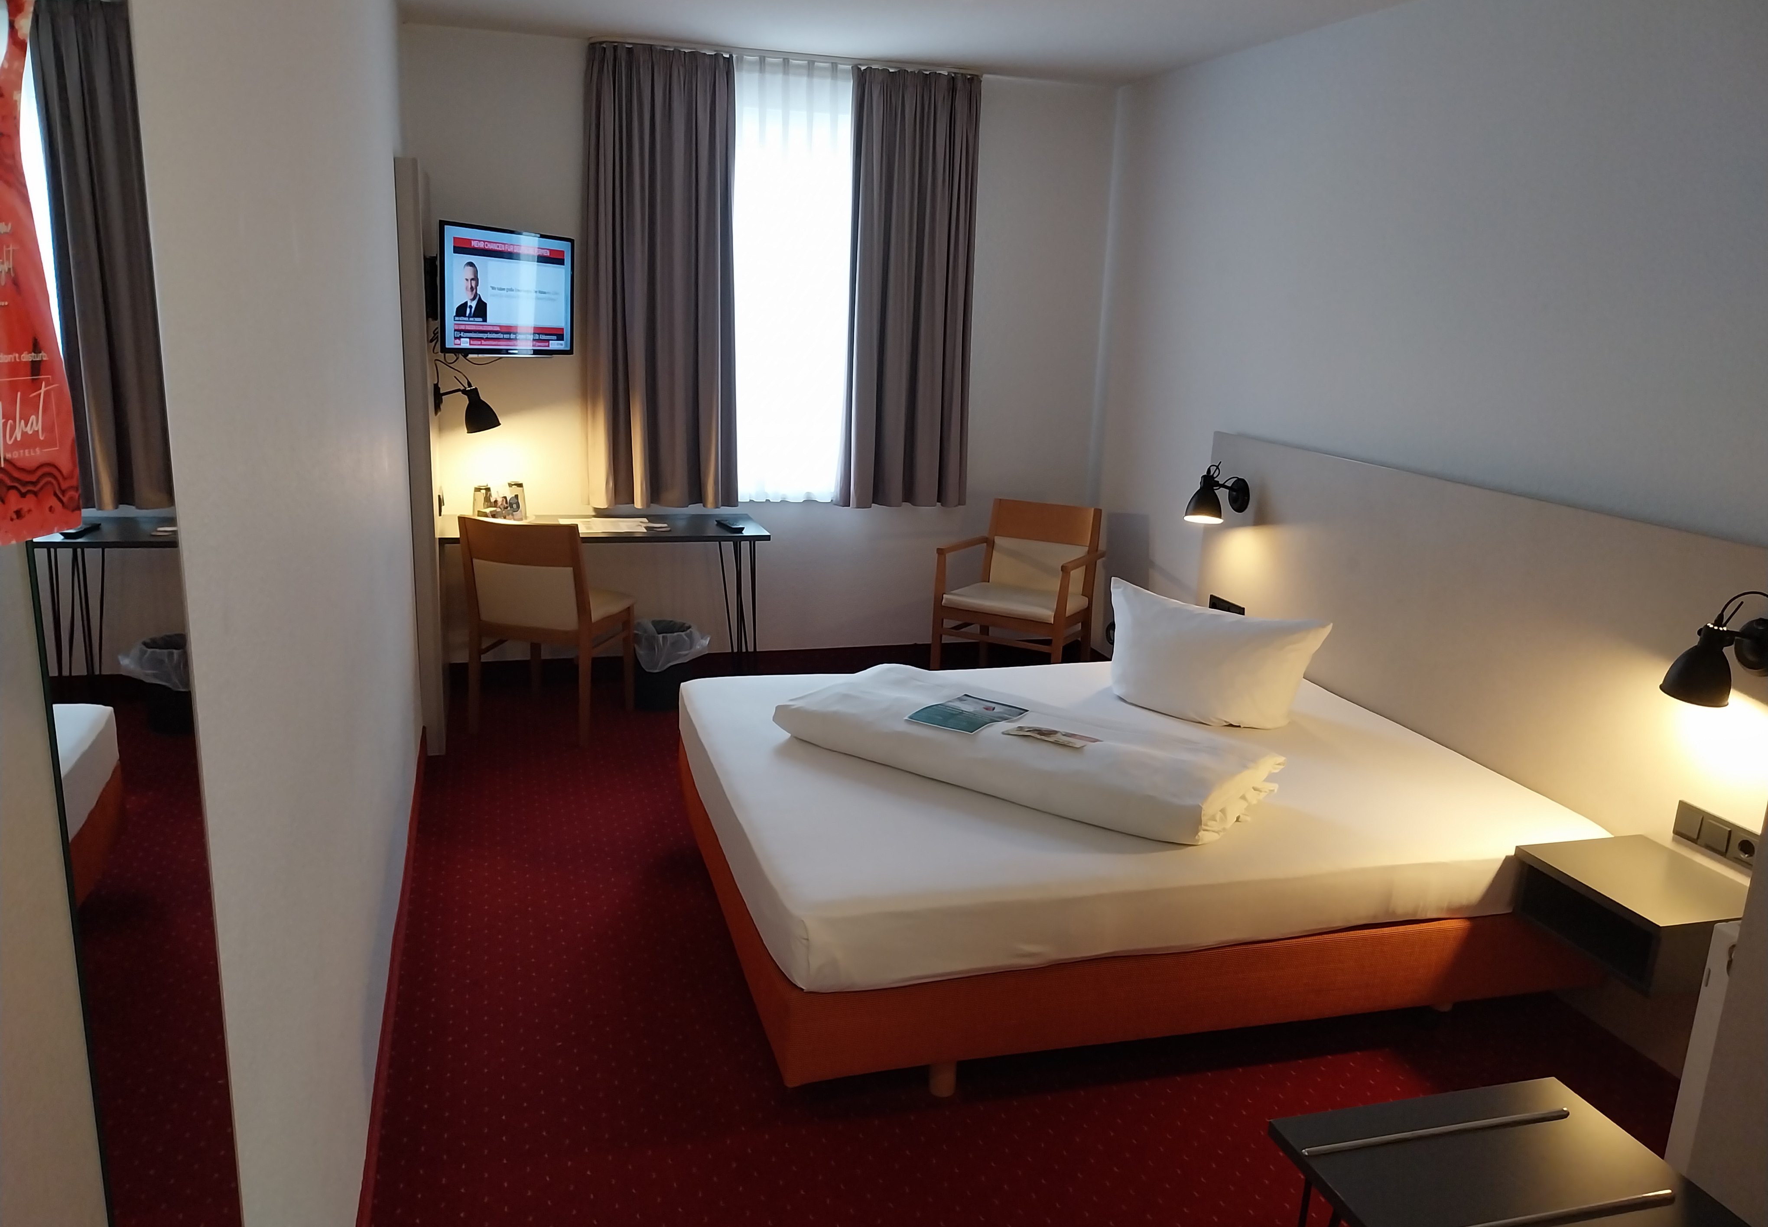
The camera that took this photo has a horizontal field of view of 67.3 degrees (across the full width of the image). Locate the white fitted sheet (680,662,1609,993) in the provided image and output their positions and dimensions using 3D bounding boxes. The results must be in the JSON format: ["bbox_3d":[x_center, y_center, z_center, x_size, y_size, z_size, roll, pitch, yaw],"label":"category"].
[{"bbox_3d":[0.558,0.445,3.604,1.989,0.171,1.638,-2,14,-16],"label":"white fitted sheet"}]

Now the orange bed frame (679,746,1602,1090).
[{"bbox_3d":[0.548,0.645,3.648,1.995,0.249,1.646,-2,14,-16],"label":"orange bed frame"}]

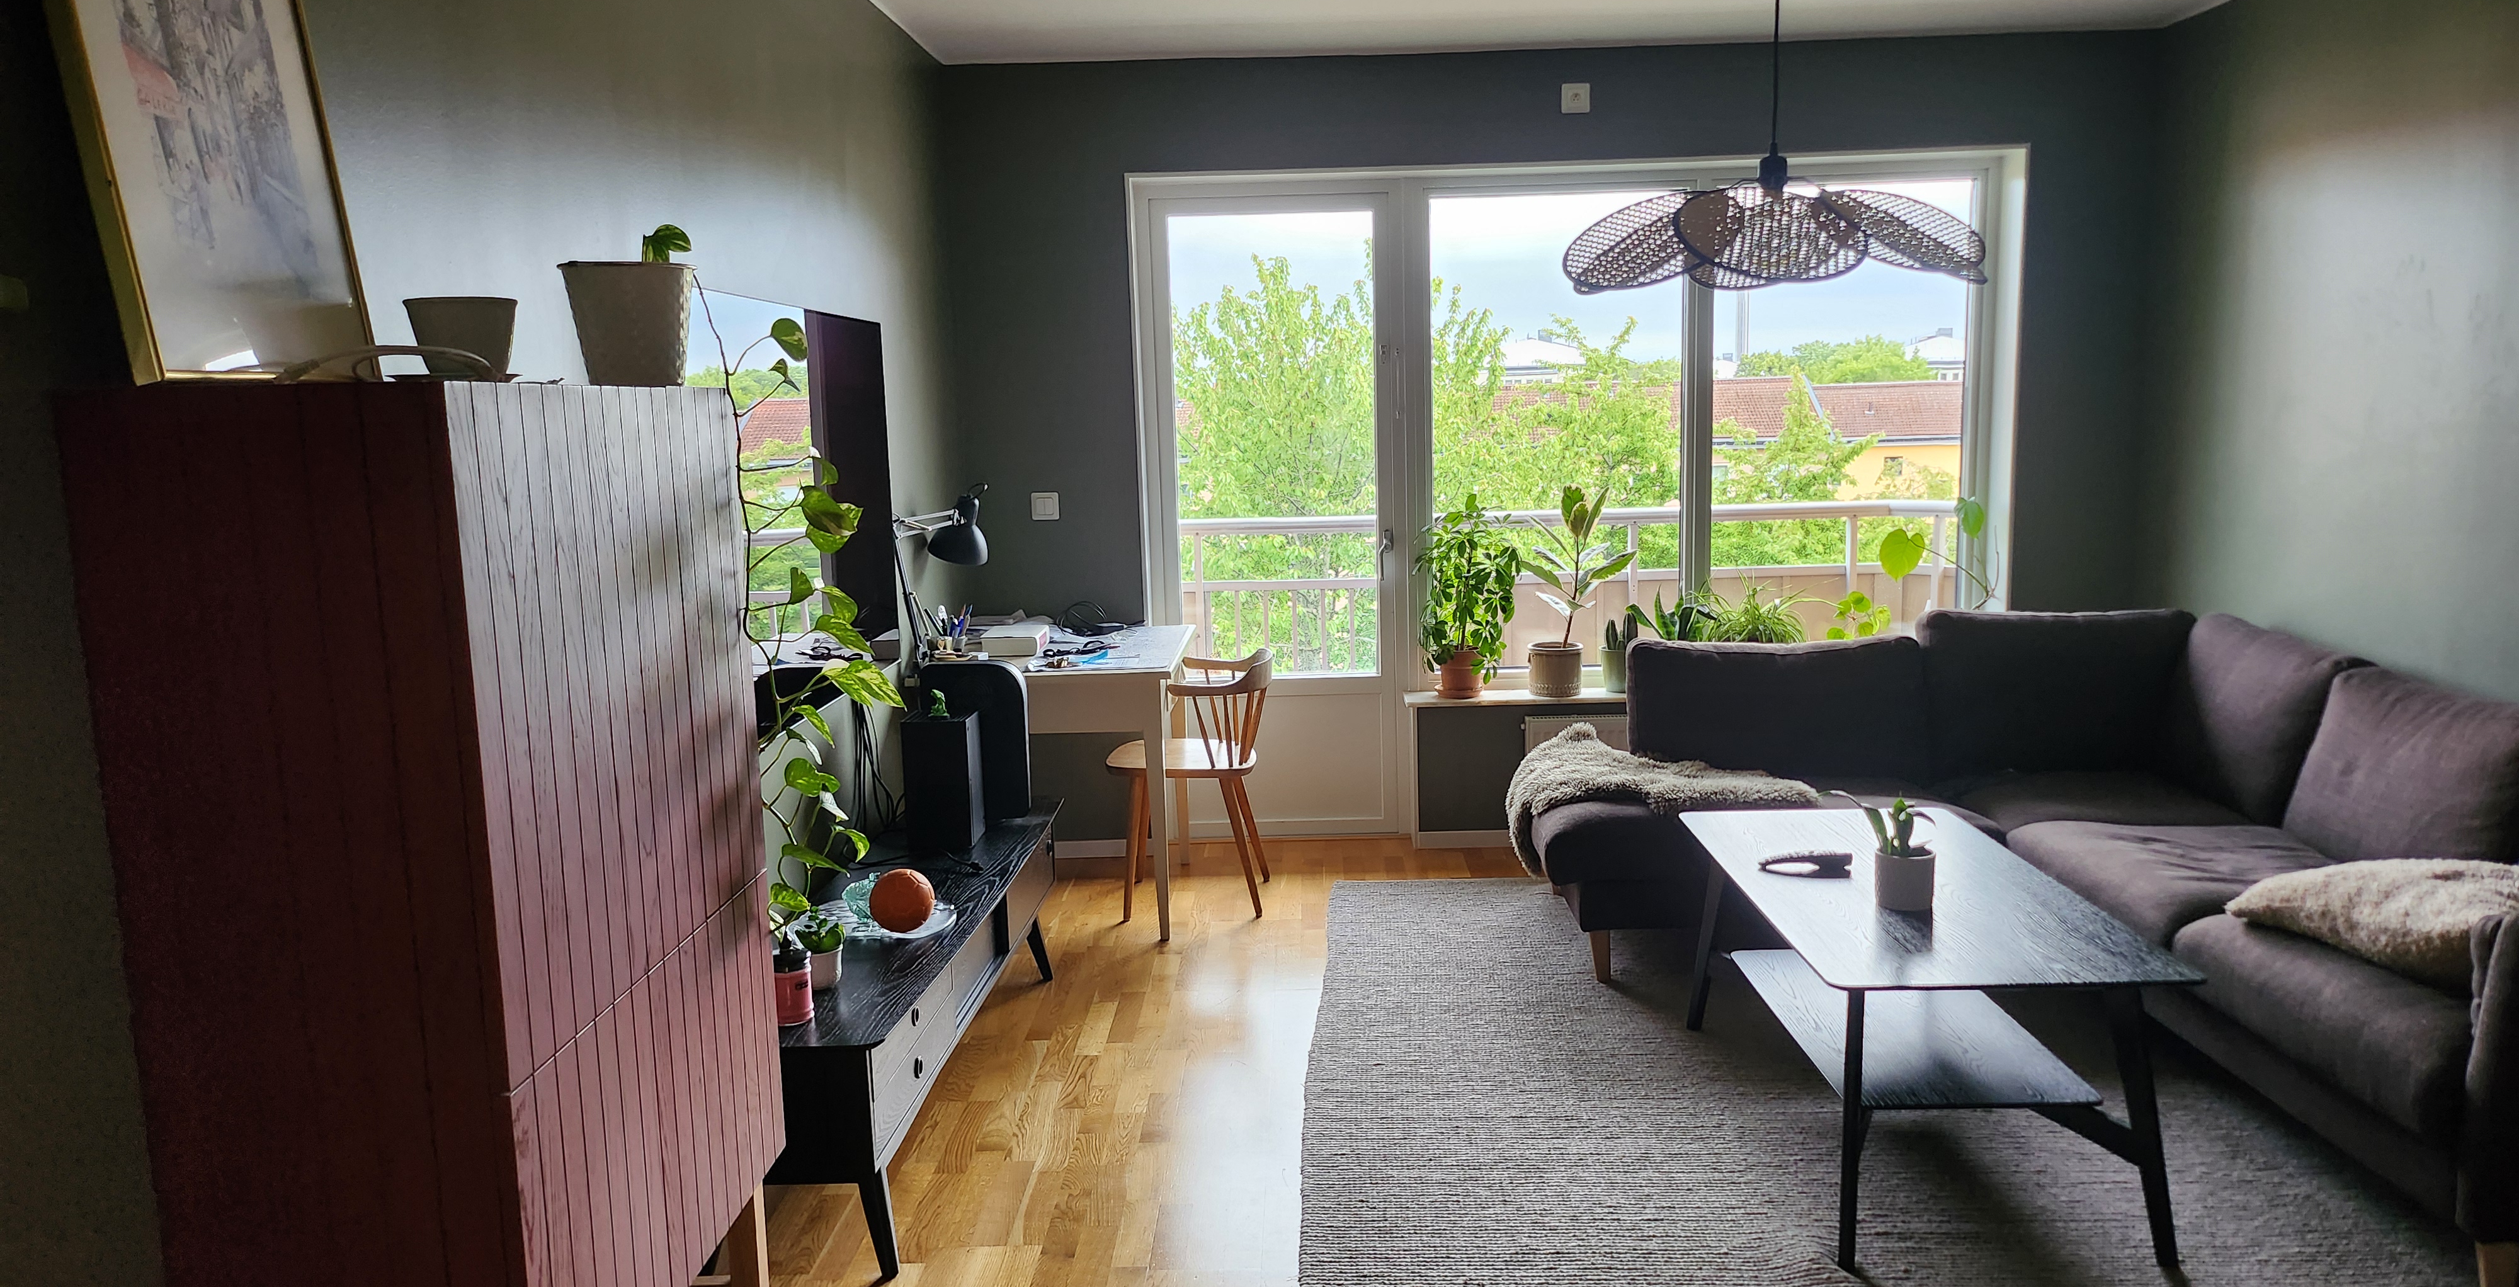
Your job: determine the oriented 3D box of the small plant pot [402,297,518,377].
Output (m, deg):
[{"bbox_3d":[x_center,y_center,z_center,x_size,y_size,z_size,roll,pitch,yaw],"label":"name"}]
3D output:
[{"bbox_3d":[-0.832,-0.315,1.825,0.111,0.086,0.111,-1,8,0],"label":"small plant pot"}]

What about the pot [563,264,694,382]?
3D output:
[{"bbox_3d":[-0.777,-0.393,2.168,0.160,0.149,0.160,-1,8,0],"label":"pot"}]

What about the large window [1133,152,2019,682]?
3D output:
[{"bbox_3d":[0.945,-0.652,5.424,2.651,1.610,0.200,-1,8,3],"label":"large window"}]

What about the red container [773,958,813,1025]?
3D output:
[{"bbox_3d":[-0.826,0.595,3.029,0.097,0.108,0.097,5,10,38],"label":"red container"}]

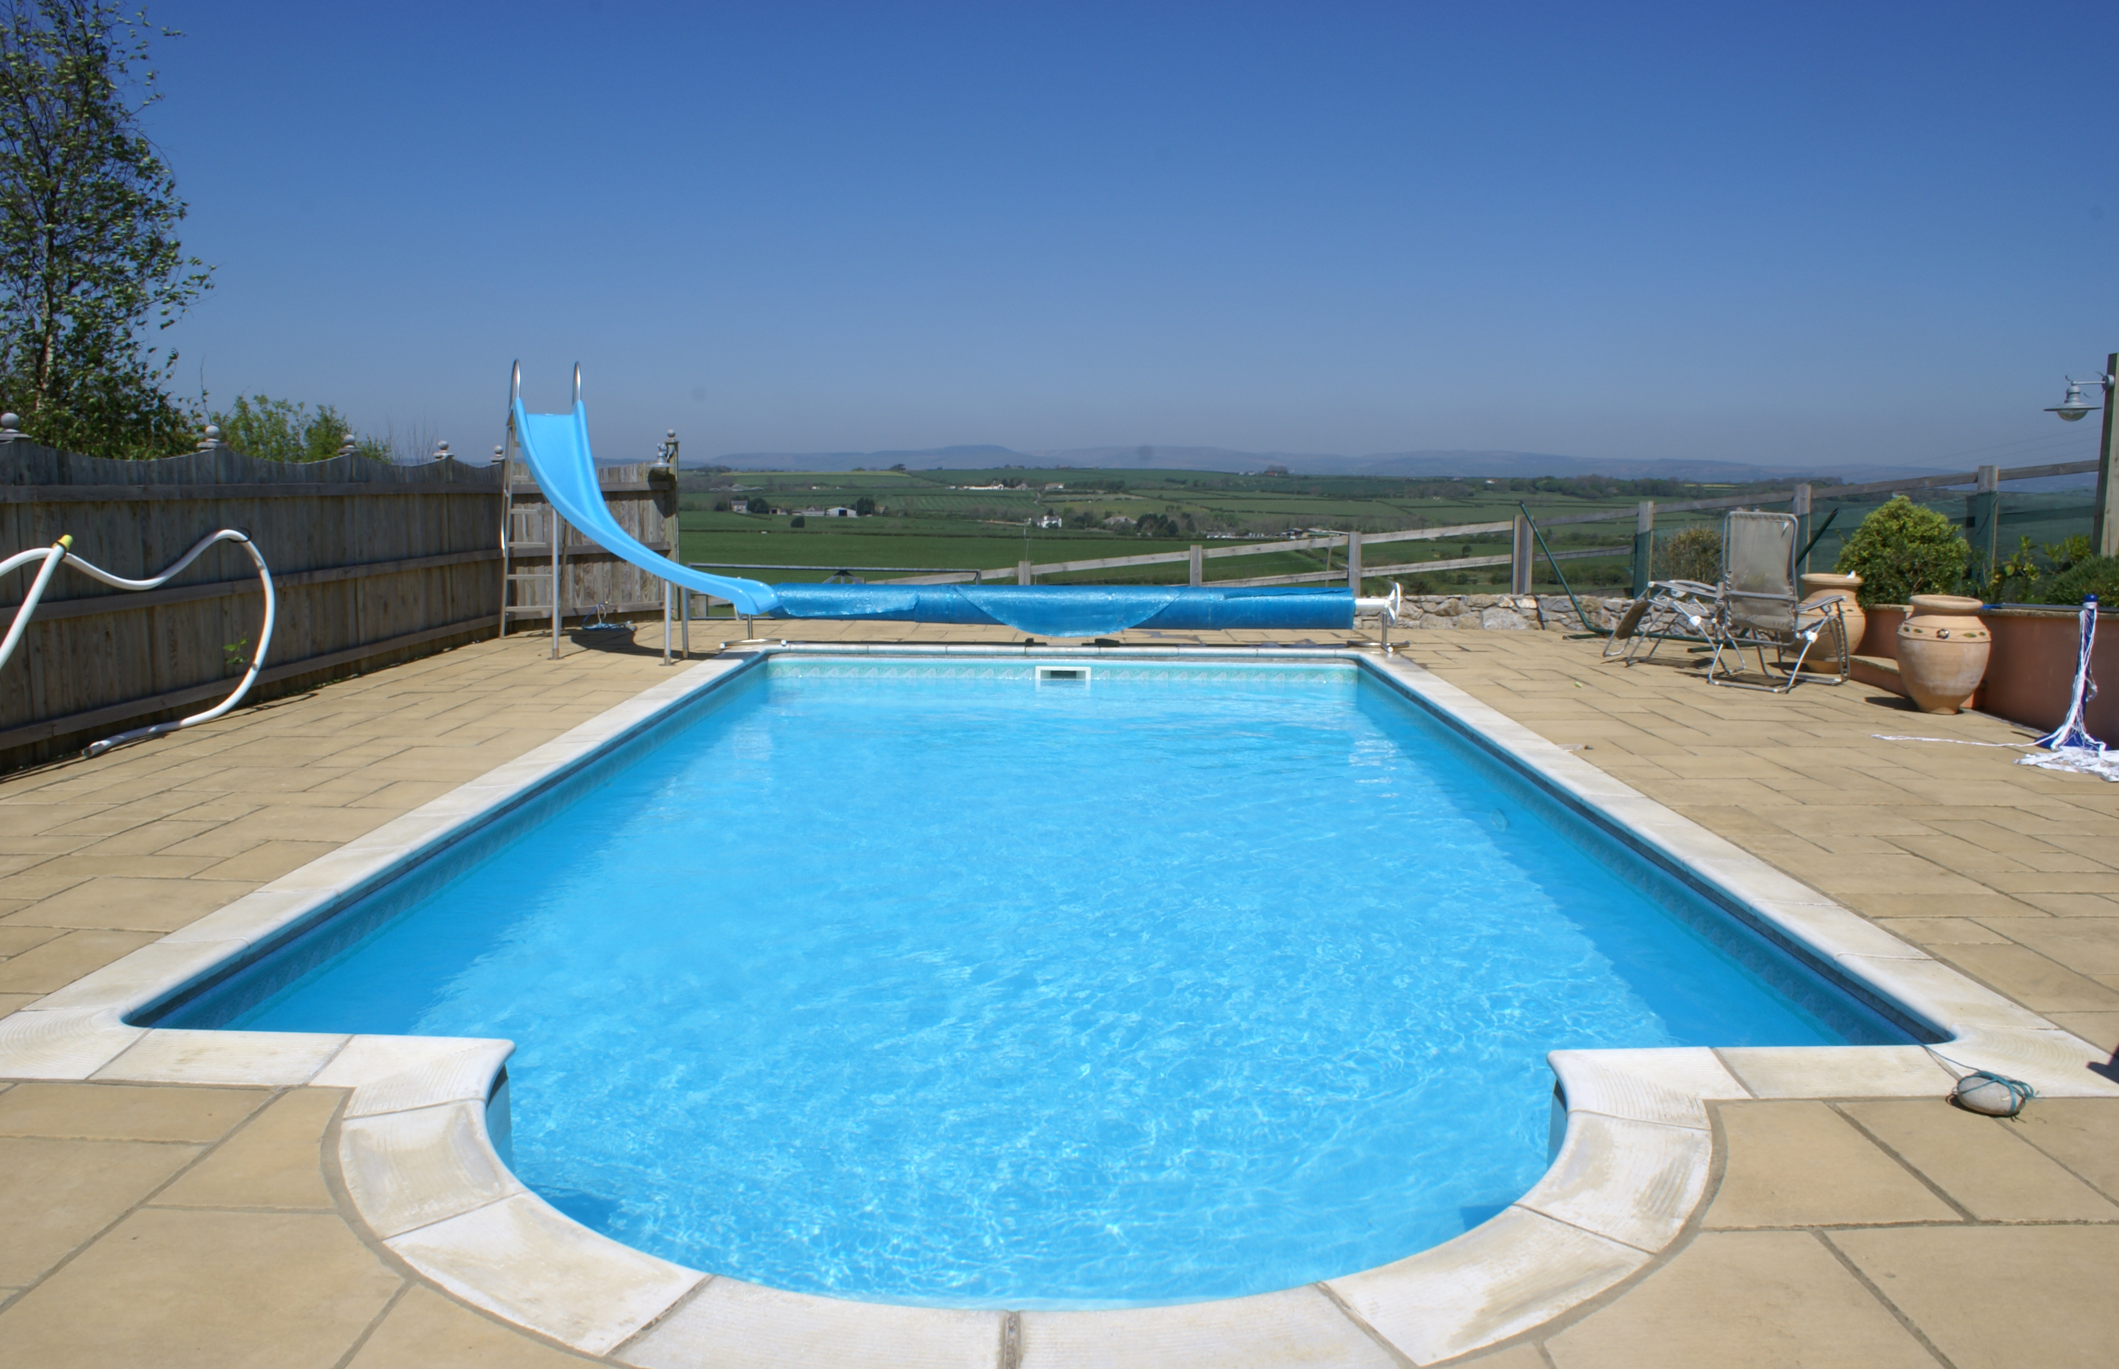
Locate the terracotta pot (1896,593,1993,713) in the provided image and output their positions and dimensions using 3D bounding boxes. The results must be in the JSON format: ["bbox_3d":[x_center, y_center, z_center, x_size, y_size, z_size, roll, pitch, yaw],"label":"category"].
[{"bbox_3d":[5.254,-0.179,9.462,0.495,0.680,0.495,1,8,0],"label":"terracotta pot"}]

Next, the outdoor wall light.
[{"bbox_3d":[5.617,-1.572,8.750,0.360,0.250,0.265,1,8,0],"label":"outdoor wall light"}]

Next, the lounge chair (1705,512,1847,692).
[{"bbox_3d":[4.806,-0.554,10.597,0.840,1.120,0.630,-6,10,-42],"label":"lounge chair"}]

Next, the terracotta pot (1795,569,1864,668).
[{"bbox_3d":[5.481,-0.431,11.353,0.510,0.690,0.510,1,8,0],"label":"terracotta pot"}]

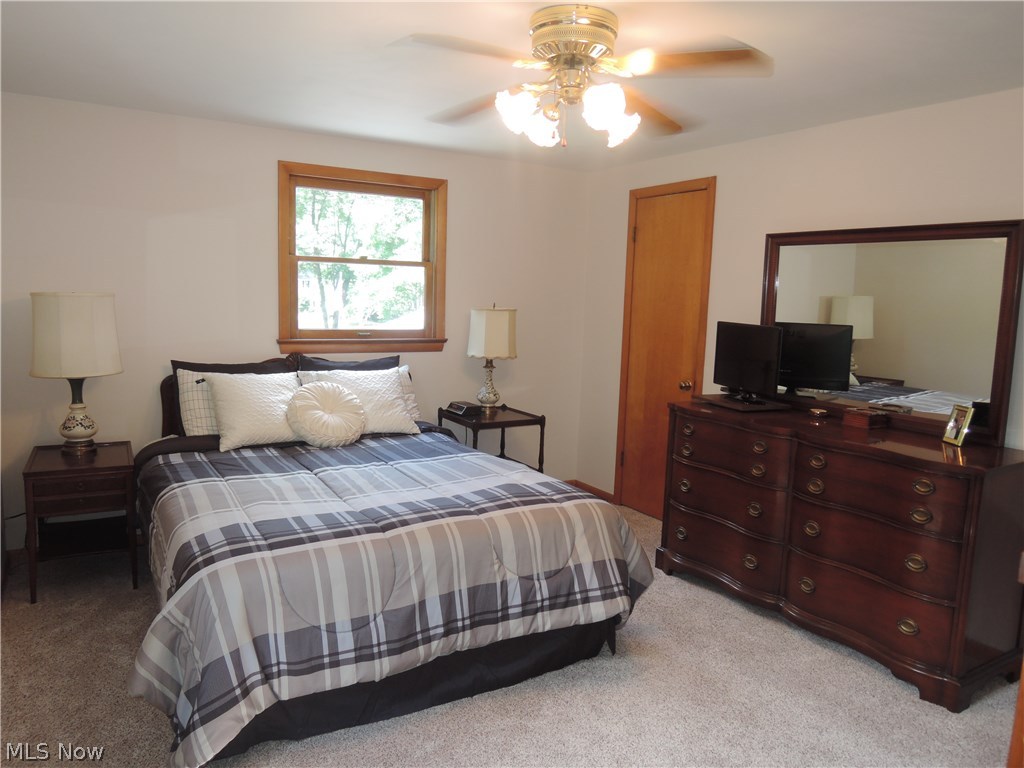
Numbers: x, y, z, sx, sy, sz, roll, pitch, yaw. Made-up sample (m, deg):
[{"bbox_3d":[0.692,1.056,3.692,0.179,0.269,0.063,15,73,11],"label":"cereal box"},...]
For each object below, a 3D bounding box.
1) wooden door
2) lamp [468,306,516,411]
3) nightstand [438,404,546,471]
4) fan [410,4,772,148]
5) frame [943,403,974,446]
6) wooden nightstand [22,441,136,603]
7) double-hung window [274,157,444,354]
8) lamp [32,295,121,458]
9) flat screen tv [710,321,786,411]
[{"bbox_3d":[0.946,-0.177,4.496,0.070,2.115,0.750,-3,9,-31],"label":"wooden door"},{"bbox_3d":[-0.145,-0.165,4.574,0.370,0.700,0.370,2,8,0],"label":"lamp"},{"bbox_3d":[-0.141,0.514,4.558,0.510,0.660,0.500,-3,9,-31],"label":"nightstand"},{"bbox_3d":[0.189,-0.940,2.230,1.260,0.370,1.260,9,10,42],"label":"fan"},{"bbox_3d":[1.786,0.170,2.826,0.030,0.156,0.100,14,6,-10],"label":"frame"},{"bbox_3d":[-2.060,0.641,3.422,0.425,0.600,0.530,-2,9,-27],"label":"wooden nightstand"},{"bbox_3d":[-0.869,-0.726,4.282,1.060,1.080,0.090,-3,9,-31],"label":"double-hung window"},{"bbox_3d":[-2.076,-0.046,3.382,0.376,0.770,0.376,-3,9,-31],"label":"lamp"},{"bbox_3d":[1.216,-0.100,3.683,0.160,0.420,0.530,-1,8,-16],"label":"flat screen tv"}]

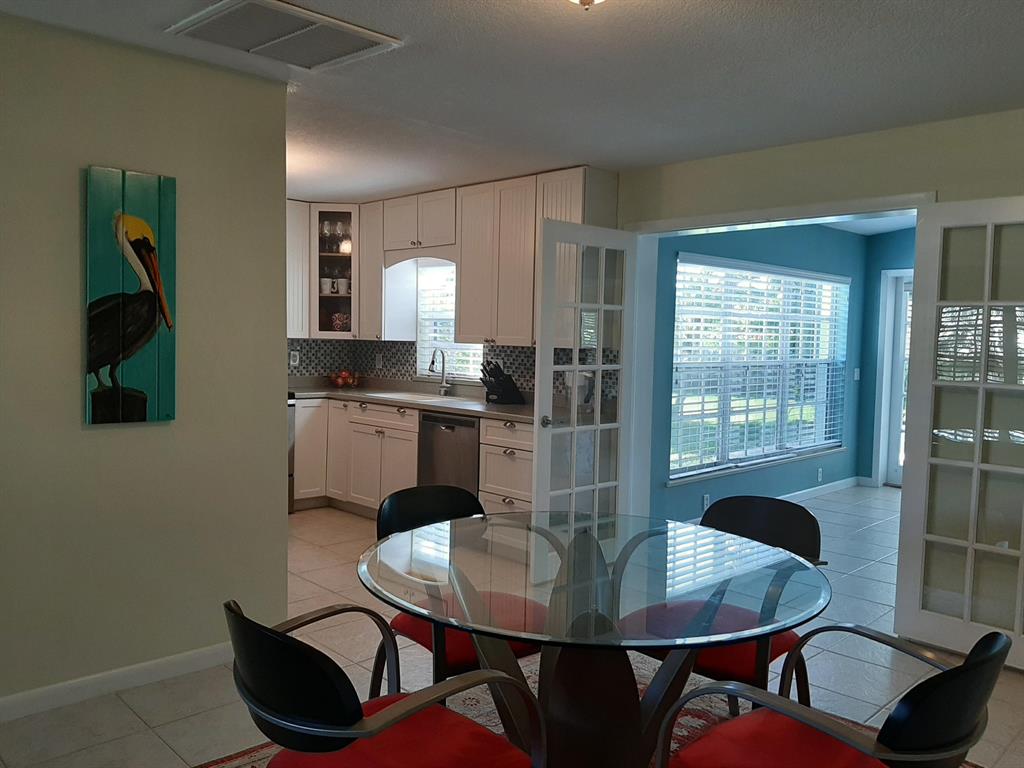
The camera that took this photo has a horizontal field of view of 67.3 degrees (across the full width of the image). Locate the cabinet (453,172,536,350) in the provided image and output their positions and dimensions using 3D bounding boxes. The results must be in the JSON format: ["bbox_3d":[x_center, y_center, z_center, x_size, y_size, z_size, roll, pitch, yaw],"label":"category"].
[{"bbox_3d":[0.003,-0.800,5.221,0.729,1.067,0.375,5,5,42],"label":"cabinet"}]

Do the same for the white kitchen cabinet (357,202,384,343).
[{"bbox_3d":[-0.961,-0.878,6.095,0.330,1.067,0.375,5,5,42],"label":"white kitchen cabinet"}]

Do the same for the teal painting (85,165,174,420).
[{"bbox_3d":[-1.425,-0.321,2.900,0.030,0.925,0.315,5,5,41],"label":"teal painting"}]

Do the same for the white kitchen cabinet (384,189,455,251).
[{"bbox_3d":[-0.545,-1.186,5.703,0.773,0.384,0.375,5,5,42],"label":"white kitchen cabinet"}]

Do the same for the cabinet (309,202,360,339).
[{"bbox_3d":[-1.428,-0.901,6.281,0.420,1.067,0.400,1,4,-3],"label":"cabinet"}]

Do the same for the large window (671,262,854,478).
[{"bbox_3d":[2.108,-0.150,6.113,0.090,1.460,3.000,5,5,43],"label":"large window"}]

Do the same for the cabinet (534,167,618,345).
[{"bbox_3d":[0.410,-0.766,4.852,0.374,1.067,0.375,5,5,42],"label":"cabinet"}]

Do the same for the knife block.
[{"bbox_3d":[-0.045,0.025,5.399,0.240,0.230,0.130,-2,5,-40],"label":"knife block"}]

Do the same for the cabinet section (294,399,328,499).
[{"bbox_3d":[-1.767,0.485,6.174,0.570,0.770,0.300,5,5,43],"label":"cabinet section"}]

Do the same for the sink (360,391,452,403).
[{"bbox_3d":[-0.758,0.188,5.730,0.730,0.190,0.460,5,5,42],"label":"sink"}]

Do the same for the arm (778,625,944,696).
[{"bbox_3d":[0.882,0.738,1.935,0.120,0.210,0.410,-2,5,-41],"label":"arm"}]

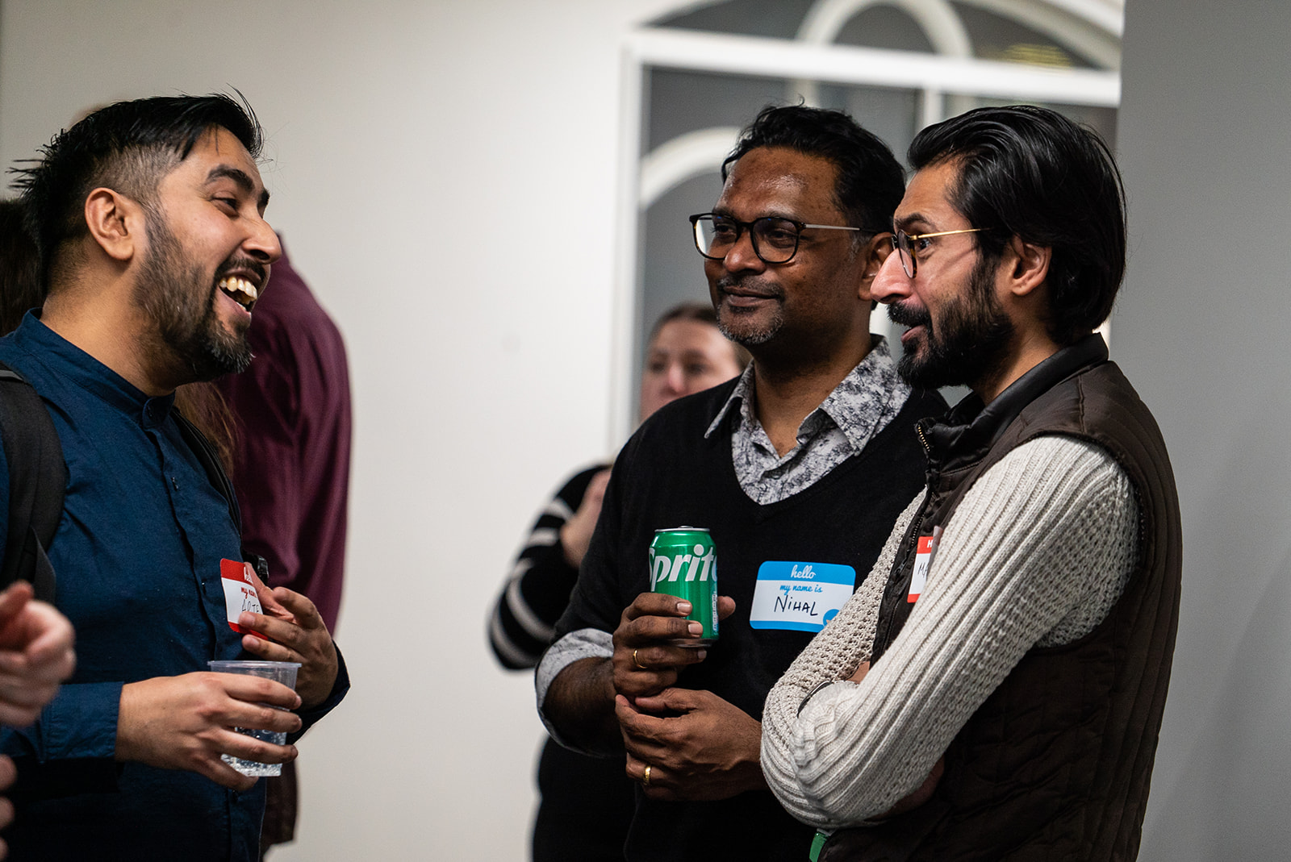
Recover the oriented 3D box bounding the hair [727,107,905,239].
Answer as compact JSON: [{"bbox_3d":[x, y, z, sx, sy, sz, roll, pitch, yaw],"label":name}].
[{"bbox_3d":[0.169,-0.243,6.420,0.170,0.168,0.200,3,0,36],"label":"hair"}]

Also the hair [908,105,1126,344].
[{"bbox_3d":[0.352,-0.195,6.080,0.205,0.222,0.178,-1,1,-12],"label":"hair"}]

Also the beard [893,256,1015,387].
[{"bbox_3d":[0.284,-0.103,6.060,0.108,0.128,0.140,-2,1,-12],"label":"beard"}]

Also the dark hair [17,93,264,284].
[{"bbox_3d":[-0.472,-0.223,5.980,0.232,0.182,0.172,-3,0,24],"label":"dark hair"}]

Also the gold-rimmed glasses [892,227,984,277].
[{"bbox_3d":[0.310,-0.171,6.060,0.143,0.050,0.138,-4,1,-12],"label":"gold-rimmed glasses"}]

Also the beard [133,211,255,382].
[{"bbox_3d":[-0.400,-0.124,5.950,0.105,0.155,0.140,-3,0,24],"label":"beard"}]

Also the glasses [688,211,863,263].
[{"bbox_3d":[0.142,-0.191,6.390,0.143,0.052,0.145,3,0,36],"label":"glasses"}]

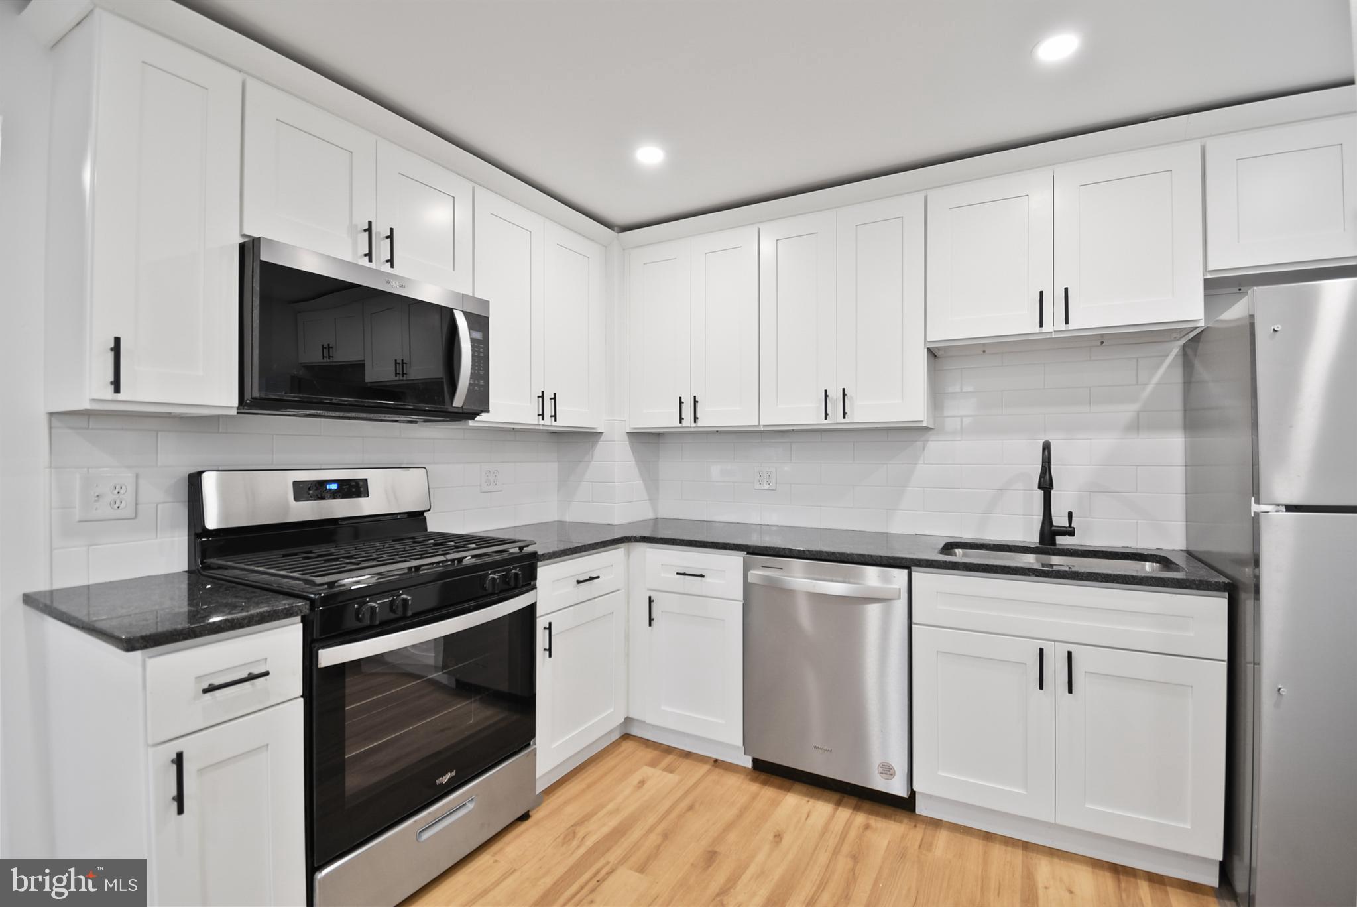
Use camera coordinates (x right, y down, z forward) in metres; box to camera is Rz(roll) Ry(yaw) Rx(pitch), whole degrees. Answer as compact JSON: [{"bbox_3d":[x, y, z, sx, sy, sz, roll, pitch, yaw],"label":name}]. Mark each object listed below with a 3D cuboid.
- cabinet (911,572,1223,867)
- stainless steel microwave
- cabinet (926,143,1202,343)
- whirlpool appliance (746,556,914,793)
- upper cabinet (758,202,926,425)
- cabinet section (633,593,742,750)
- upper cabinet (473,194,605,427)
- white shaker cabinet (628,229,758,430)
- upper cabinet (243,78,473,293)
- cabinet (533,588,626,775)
[{"bbox_3d":[1.327,0.834,2.074,0.833,0.882,0.621,0,0,26],"label":"cabinet"},{"bbox_3d":[-1.071,-0.349,1.887,0.410,0.420,0.760,0,0,29],"label":"stainless steel microwave"},{"bbox_3d":[1.432,-0.727,2.198,0.841,0.603,0.324,0,0,26],"label":"cabinet"},{"bbox_3d":[0.657,0.807,2.357,0.603,0.803,0.624,0,0,26],"label":"whirlpool appliance"},{"bbox_3d":[0.742,-0.567,2.538,0.691,0.922,0.324,0,0,26],"label":"upper cabinet"},{"bbox_3d":[0.177,0.882,2.644,0.500,0.577,0.610,0,1,26],"label":"cabinet section"},{"bbox_3d":[-0.722,-0.568,2.617,0.335,0.922,0.806,0,0,32],"label":"upper cabinet"},{"bbox_3d":[0.116,-0.568,2.848,0.706,0.922,0.324,0,0,26],"label":"white shaker cabinet"},{"bbox_3d":[-1.134,-0.808,1.955,0.335,0.441,0.760,0,0,32],"label":"upper cabinet"},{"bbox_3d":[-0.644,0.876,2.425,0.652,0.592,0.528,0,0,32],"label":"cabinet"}]

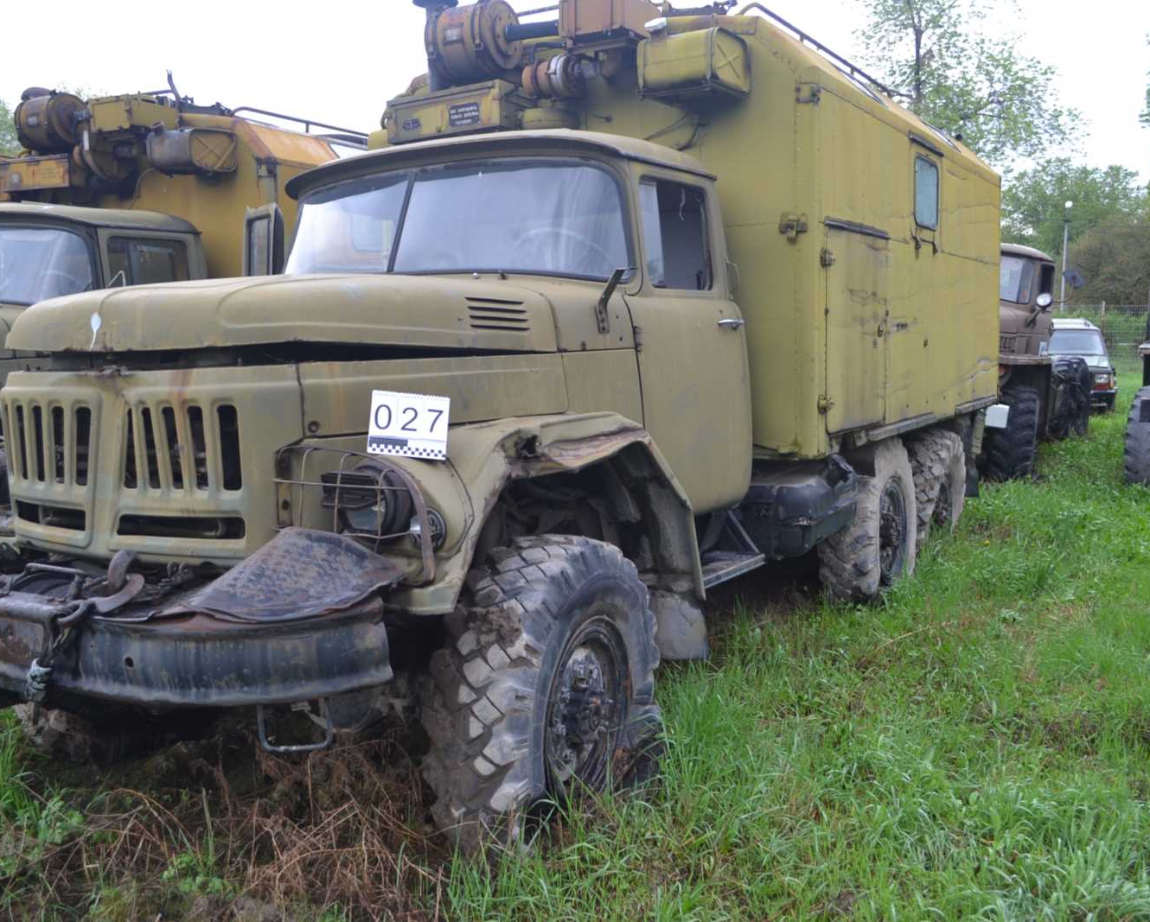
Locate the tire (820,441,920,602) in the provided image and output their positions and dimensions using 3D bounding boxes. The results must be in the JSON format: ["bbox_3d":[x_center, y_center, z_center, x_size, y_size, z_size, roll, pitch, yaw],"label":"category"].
[{"bbox_3d":[1.774,0.362,6.193,0.340,1.060,1.110,3,8,33],"label":"tire"}]

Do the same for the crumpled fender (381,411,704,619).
[{"bbox_3d":[-0.113,0.222,3.337,0.470,0.770,1.530,3,8,33],"label":"crumpled fender"}]

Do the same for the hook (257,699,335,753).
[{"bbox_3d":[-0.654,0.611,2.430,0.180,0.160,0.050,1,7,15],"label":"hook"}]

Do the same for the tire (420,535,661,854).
[{"bbox_3d":[-0.061,0.768,3.398,0.360,1.060,1.110,2,7,29],"label":"tire"}]

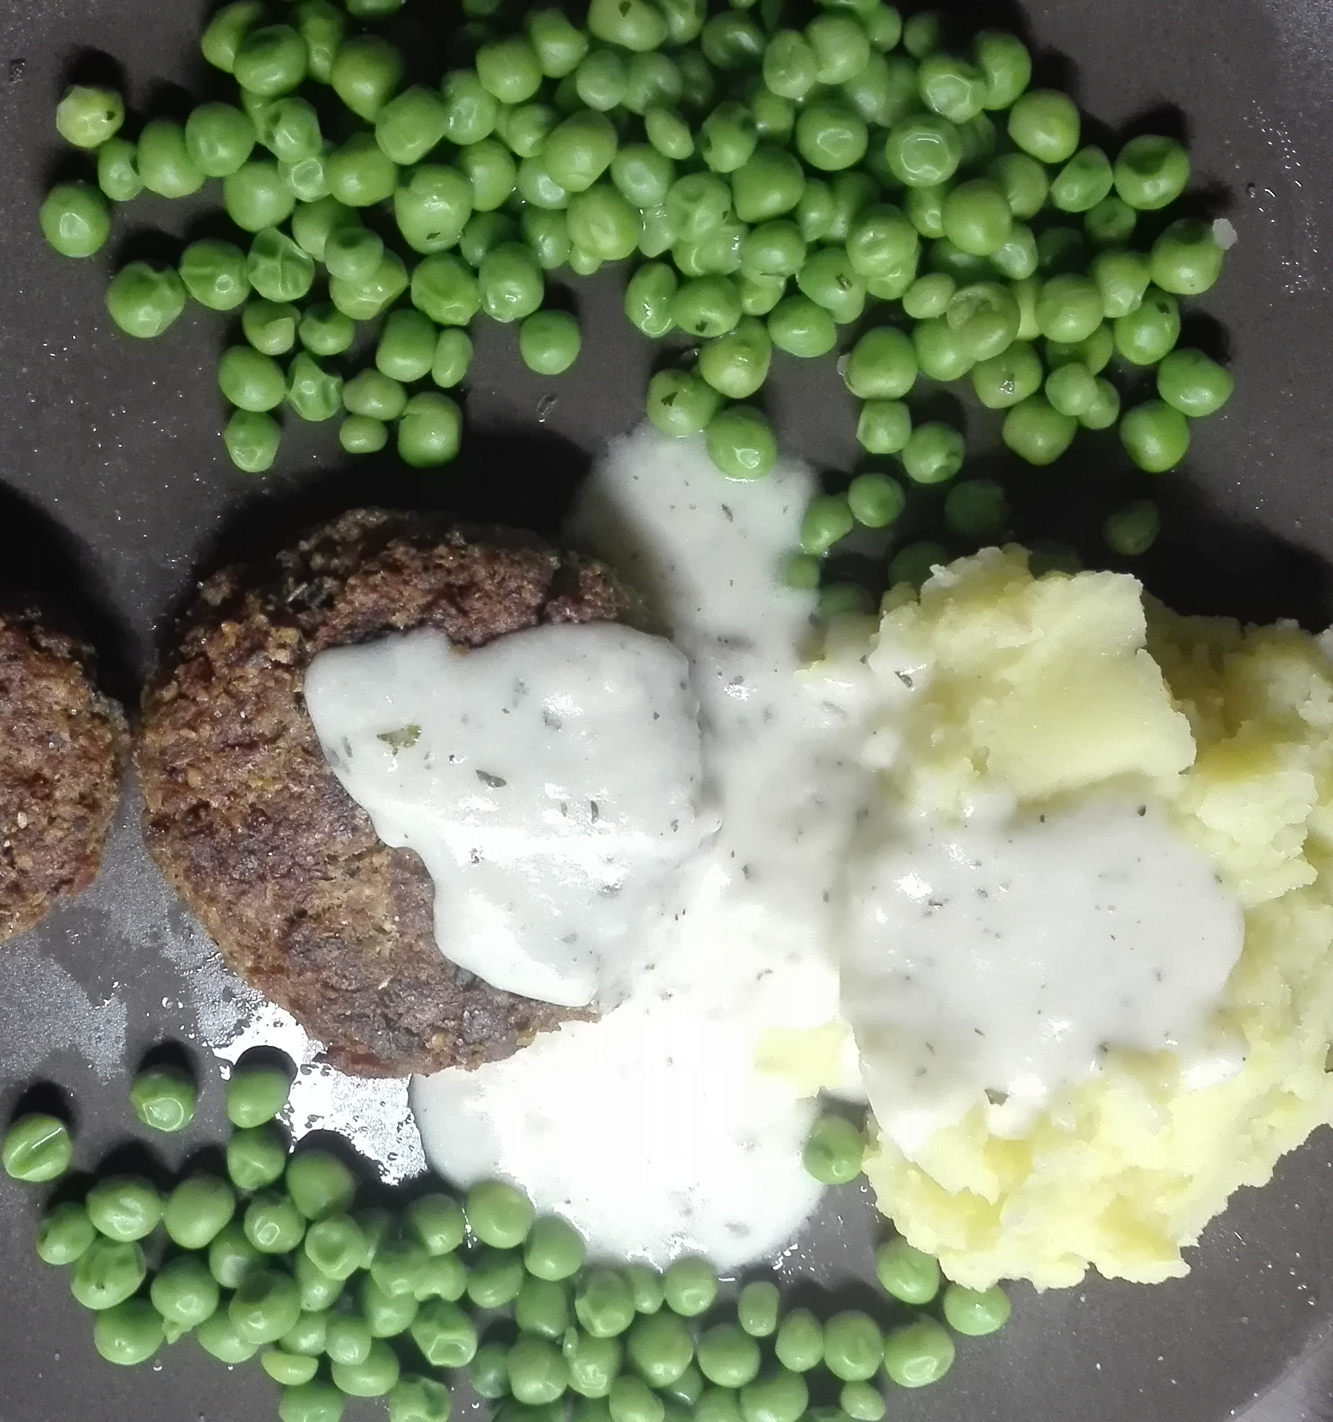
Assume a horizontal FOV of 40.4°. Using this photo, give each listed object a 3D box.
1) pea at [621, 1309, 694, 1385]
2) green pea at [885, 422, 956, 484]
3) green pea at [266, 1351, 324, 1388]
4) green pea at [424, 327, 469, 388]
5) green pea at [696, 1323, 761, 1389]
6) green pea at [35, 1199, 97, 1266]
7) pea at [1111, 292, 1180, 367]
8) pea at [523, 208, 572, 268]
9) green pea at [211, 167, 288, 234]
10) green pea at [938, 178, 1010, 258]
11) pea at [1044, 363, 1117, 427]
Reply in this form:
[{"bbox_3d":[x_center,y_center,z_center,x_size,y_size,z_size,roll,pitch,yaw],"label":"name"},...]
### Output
[{"bbox_3d":[-0.001,0.081,0.232,0.009,0.009,0.009,0,82,0],"label":"pea"},{"bbox_3d":[0.036,-0.036,0.252,0.009,0.009,0.009,0,83,-1],"label":"green pea"},{"bbox_3d":[-0.053,0.093,0.258,0.008,0.007,0.005,13,101,-4],"label":"green pea"},{"bbox_3d":[-0.027,-0.045,0.230,0.005,0.006,0.008,11,101,-4],"label":"green pea"},{"bbox_3d":[0.009,0.091,0.256,0.009,0.009,0.010,0,102,-2],"label":"green pea"},{"bbox_3d":[-0.086,0.075,0.259,0.009,0.009,0.009,0,101,-2],"label":"green pea"},{"bbox_3d":[0.061,-0.048,0.228,0.008,0.009,0.009,0,101,-1],"label":"pea"},{"bbox_3d":[-0.014,-0.058,0.223,0.007,0.007,0.008,0,101,-1],"label":"pea"},{"bbox_3d":[-0.050,-0.063,0.223,0.009,0.008,0.009,0,102,-2],"label":"green pea"},{"bbox_3d":[0.039,-0.062,0.228,0.009,0.009,0.009,0,101,-2],"label":"green pea"},{"bbox_3d":[0.057,-0.043,0.250,0.010,0.009,0.009,0,83,-1],"label":"pea"}]

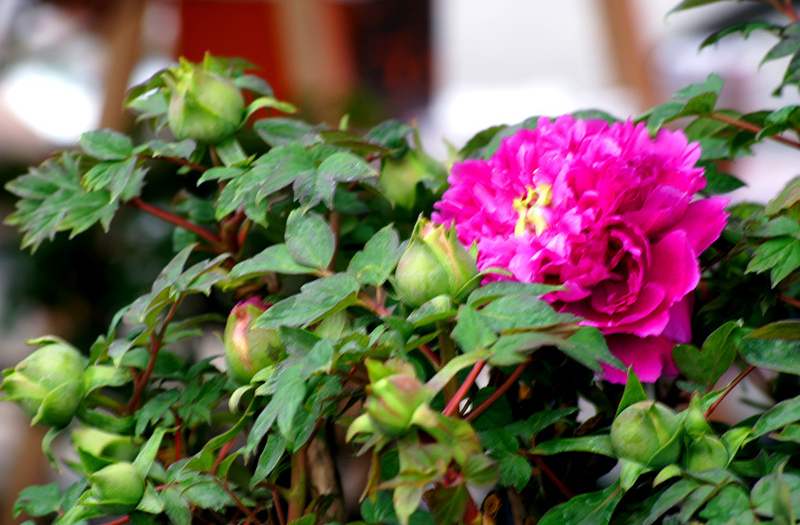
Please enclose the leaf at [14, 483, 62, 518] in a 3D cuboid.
[{"bbox_3d":[-0.188,0.124,2.080,0.025,0.007,0.020,-12,39,-16],"label":"leaf"}]

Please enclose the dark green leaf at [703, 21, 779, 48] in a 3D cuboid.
[{"bbox_3d":[0.188,-0.126,2.200,0.046,0.010,0.022,-11,18,-13],"label":"dark green leaf"}]

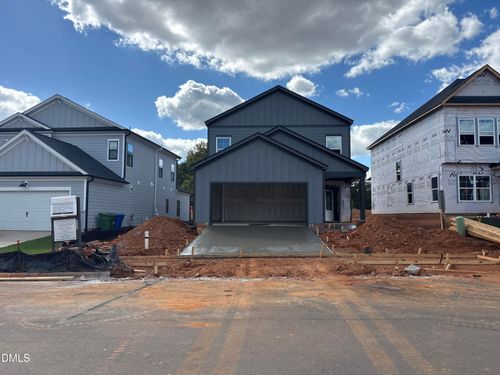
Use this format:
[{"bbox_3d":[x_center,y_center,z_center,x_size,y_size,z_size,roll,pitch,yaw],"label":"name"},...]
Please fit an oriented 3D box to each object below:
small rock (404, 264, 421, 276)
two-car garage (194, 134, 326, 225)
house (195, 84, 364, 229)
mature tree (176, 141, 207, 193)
[{"bbox_3d":[3.882,1.981,8.977,0.350,0.270,0.270,0,-4,3],"label":"small rock"},{"bbox_3d":[0.620,-0.250,22.100,6.800,4.650,6.200,0,-3,2],"label":"two-car garage"},{"bbox_3d":[1.950,-1.849,25.819,9.250,8.480,13.800,0,-4,3],"label":"house"},{"bbox_3d":[-6.358,-0.931,51.503,6.800,10.700,7.000,0,-4,3],"label":"mature tree"}]

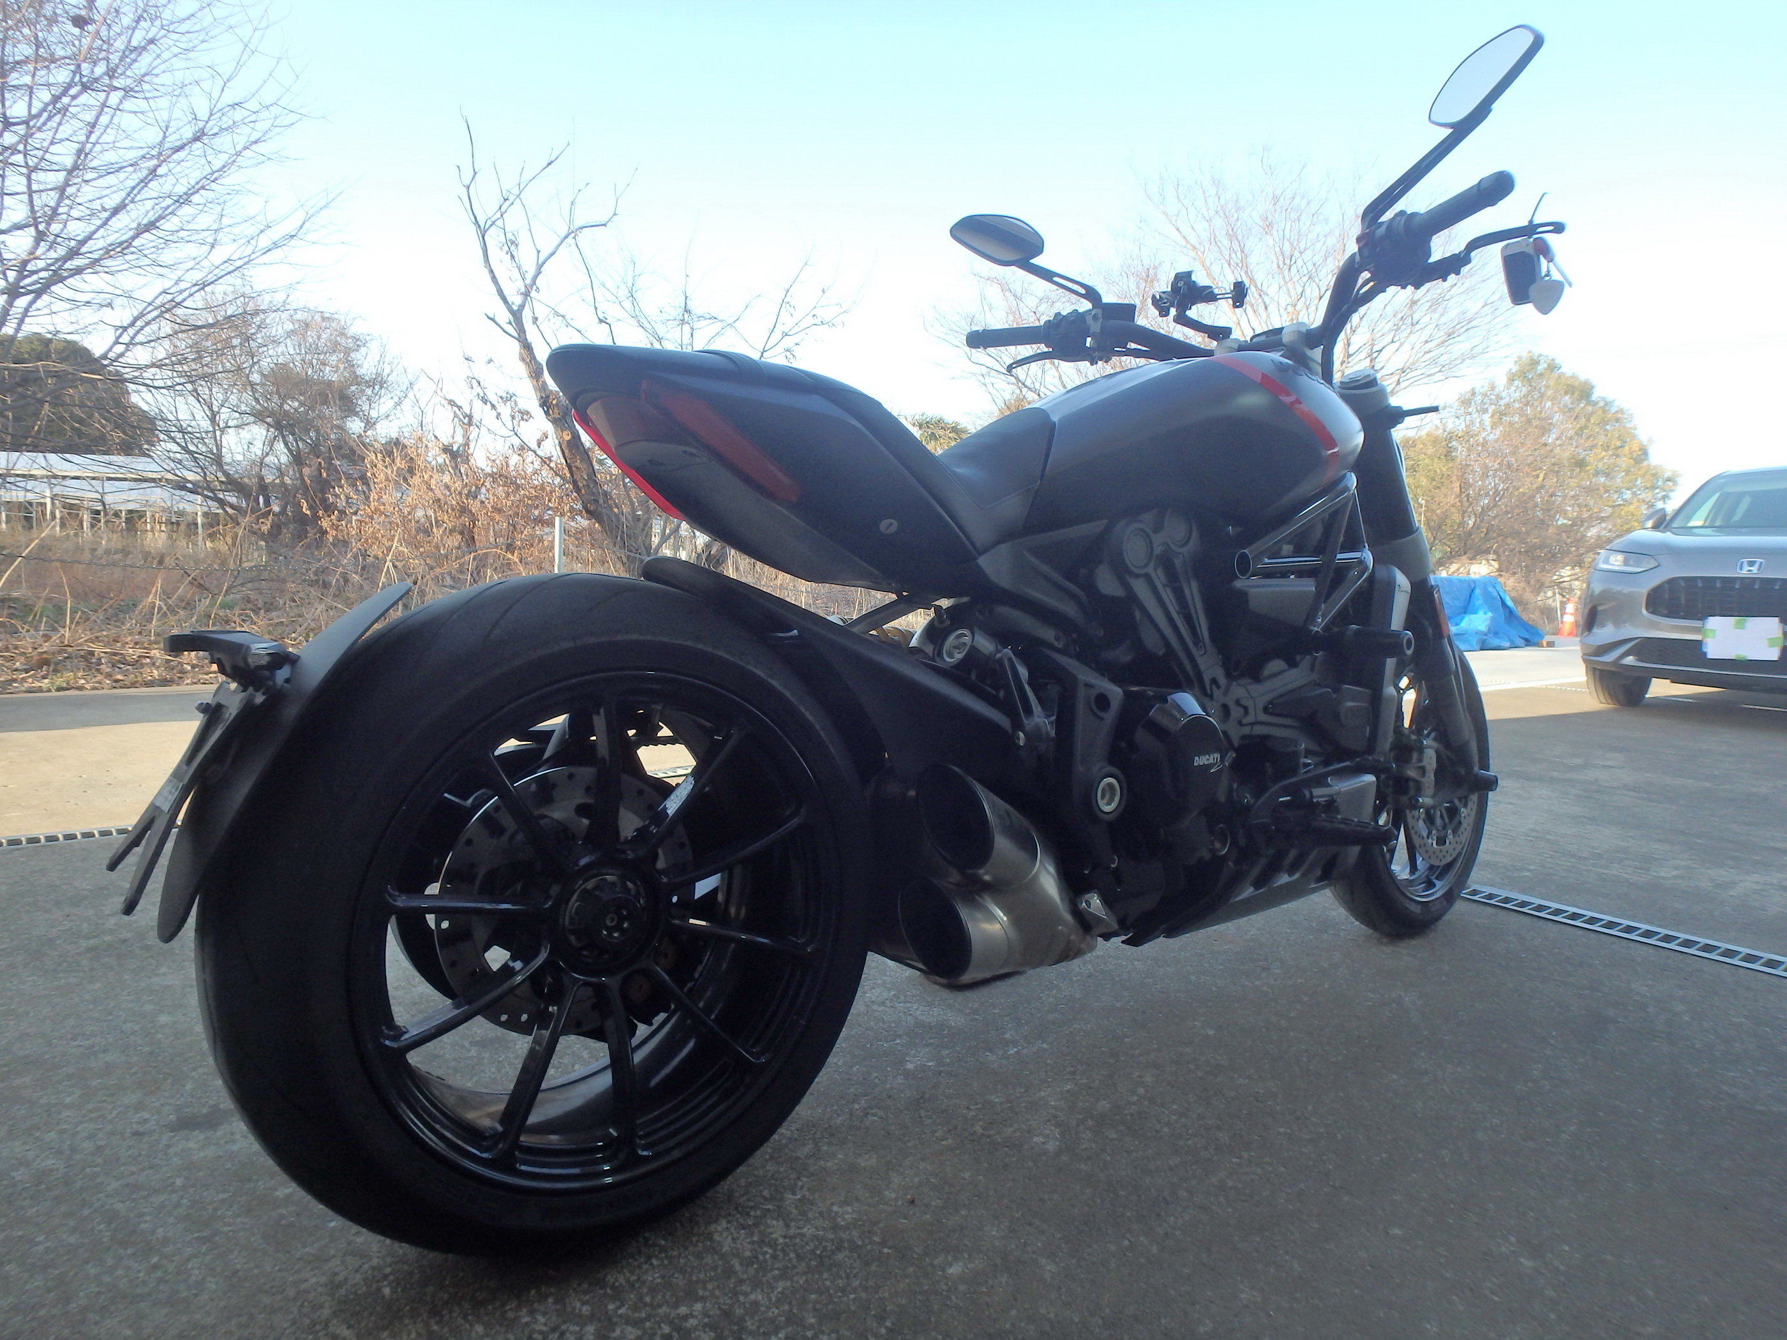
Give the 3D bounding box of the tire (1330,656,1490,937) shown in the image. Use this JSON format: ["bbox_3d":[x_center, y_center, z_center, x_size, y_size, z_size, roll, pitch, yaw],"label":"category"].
[{"bbox_3d":[0.972,0.198,2.060,0.600,0.600,0.120,-3,2,-42],"label":"tire"}]

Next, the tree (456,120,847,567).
[{"bbox_3d":[-2.142,-2.461,9.700,3.400,4.784,3.000,0,4,-12],"label":"tree"}]

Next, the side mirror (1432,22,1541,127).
[{"bbox_3d":[0.718,-0.719,1.317,0.030,0.085,0.165,13,-23,-14],"label":"side mirror"}]

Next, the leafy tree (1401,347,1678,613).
[{"bbox_3d":[15.453,-4.329,26.000,6.600,6.577,6.200,3,5,30],"label":"leafy tree"}]

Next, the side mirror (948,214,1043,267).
[{"bbox_3d":[0.188,-0.744,1.883,0.165,0.085,0.030,28,-5,18],"label":"side mirror"}]

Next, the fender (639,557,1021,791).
[{"bbox_3d":[-0.081,0.020,1.236,0.450,0.285,0.220,-3,4,-37],"label":"fender"}]

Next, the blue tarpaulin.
[{"bbox_3d":[7.507,-0.771,14.200,1.900,0.963,1.700,1,4,0],"label":"blue tarpaulin"}]

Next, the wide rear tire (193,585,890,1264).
[{"bbox_3d":[-0.306,0.230,1.073,0.648,0.648,0.240,-3,4,-37],"label":"wide rear tire"}]

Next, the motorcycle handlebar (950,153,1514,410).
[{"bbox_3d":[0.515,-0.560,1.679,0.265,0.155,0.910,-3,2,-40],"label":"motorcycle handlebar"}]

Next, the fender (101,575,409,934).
[{"bbox_3d":[-0.514,0.074,0.905,0.250,0.310,0.200,-3,4,-37],"label":"fender"}]

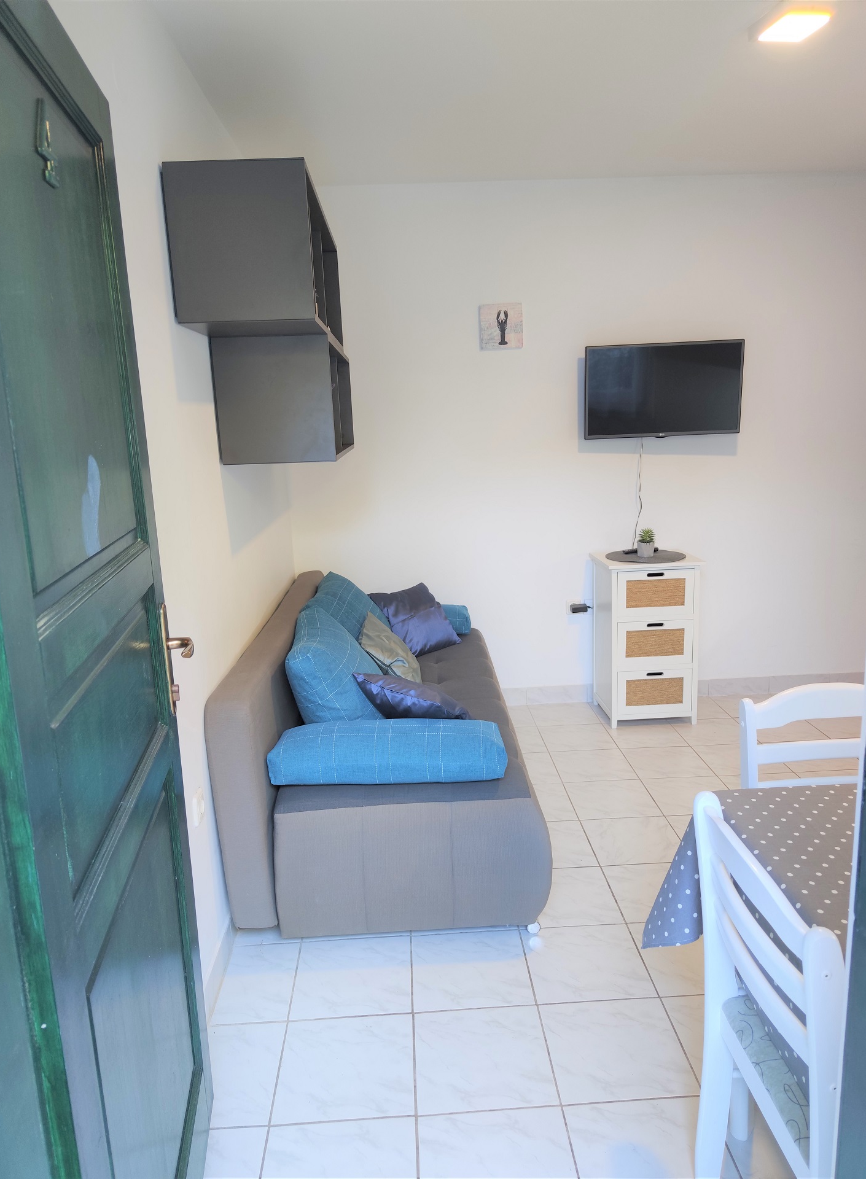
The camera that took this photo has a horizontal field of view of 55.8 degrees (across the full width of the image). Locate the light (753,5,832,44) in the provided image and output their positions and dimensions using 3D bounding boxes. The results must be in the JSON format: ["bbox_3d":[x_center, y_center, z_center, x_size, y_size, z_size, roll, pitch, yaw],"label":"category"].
[{"bbox_3d":[0.995,-1.583,2.277,0.166,0.038,0.162,-3,12,-2],"label":"light"}]

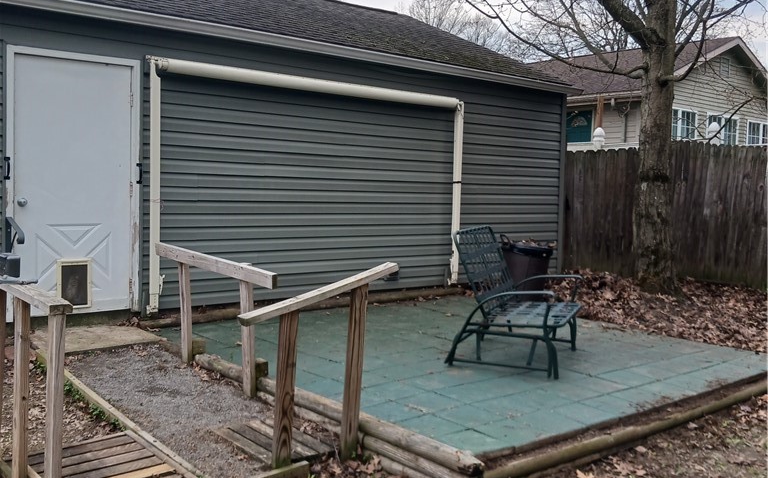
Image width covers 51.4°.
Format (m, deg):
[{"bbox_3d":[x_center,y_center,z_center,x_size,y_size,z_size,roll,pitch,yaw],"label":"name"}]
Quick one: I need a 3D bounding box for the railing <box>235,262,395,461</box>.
[{"bbox_3d":[-0.333,0.684,4.231,0.980,1.060,0.120,-2,5,-42],"label":"railing"}]

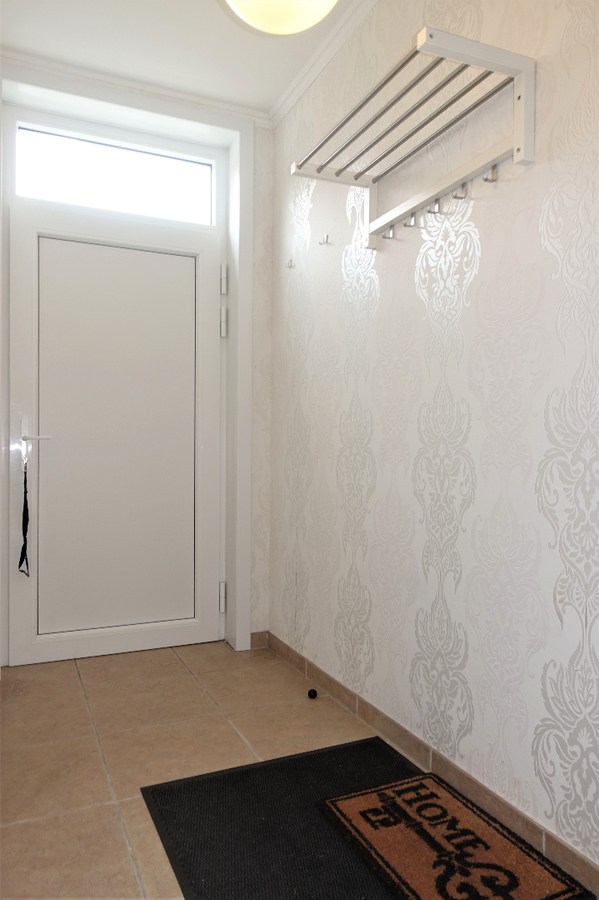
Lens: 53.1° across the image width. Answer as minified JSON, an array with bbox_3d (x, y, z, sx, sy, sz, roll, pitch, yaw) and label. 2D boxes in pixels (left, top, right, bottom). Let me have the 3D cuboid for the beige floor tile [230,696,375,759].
[{"bbox_3d":[0.013,1.014,2.185,0.447,0.010,0.429,0,0,-24],"label":"beige floor tile"}]

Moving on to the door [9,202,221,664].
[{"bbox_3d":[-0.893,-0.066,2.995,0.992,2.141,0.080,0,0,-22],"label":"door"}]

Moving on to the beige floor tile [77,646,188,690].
[{"bbox_3d":[-0.777,1.011,2.784,0.457,0.010,0.426,0,0,-24],"label":"beige floor tile"}]

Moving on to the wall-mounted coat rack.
[{"bbox_3d":[0.282,-0.851,1.778,0.338,0.255,0.742,0,0,-24],"label":"wall-mounted coat rack"}]

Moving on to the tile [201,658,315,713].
[{"bbox_3d":[-0.178,1.013,2.586,0.447,0.010,0.449,0,0,-24],"label":"tile"}]

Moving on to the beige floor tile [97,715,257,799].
[{"bbox_3d":[-0.409,1.013,2.006,0.457,0.010,0.427,0,0,-24],"label":"beige floor tile"}]

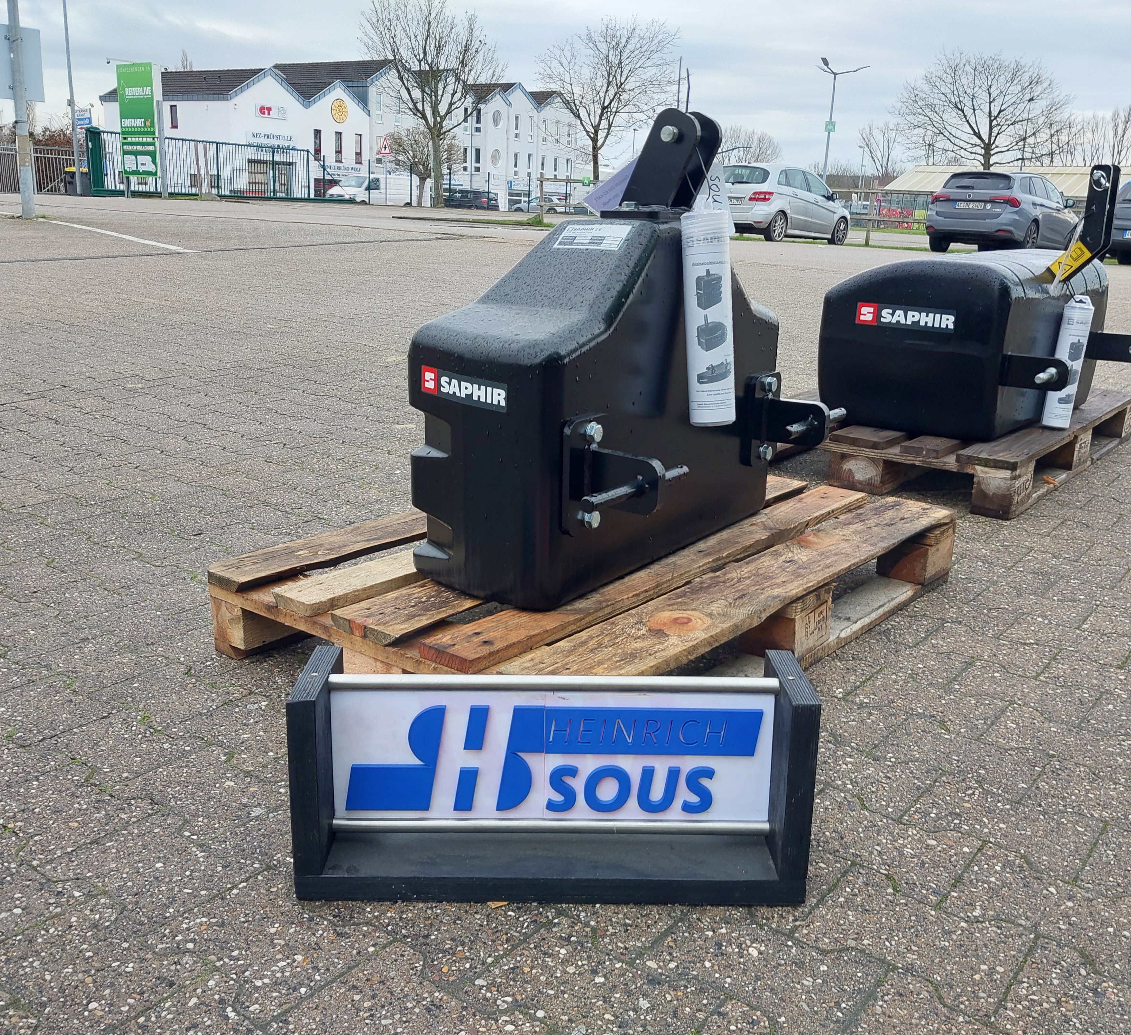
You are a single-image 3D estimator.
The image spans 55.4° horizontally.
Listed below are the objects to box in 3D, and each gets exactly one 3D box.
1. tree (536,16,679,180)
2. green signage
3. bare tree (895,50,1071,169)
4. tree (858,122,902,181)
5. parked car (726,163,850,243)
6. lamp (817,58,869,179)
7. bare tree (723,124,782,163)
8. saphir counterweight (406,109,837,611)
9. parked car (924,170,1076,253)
[{"bbox_3d":[1.529,-15.931,43.000,5.800,7.590,5.800,2,15,0],"label":"tree"},{"bbox_3d":[-13.469,-12.509,34.000,1.500,3.373,0.400,10,16,26],"label":"green signage"},{"bbox_3d":[16.301,-14.587,42.000,6.900,6.778,6.900,2,15,0],"label":"bare tree"},{"bbox_3d":[32.116,-36.040,110.000,4.800,8.396,4.800,2,15,0],"label":"tree"},{"bbox_3d":[4.961,-7.133,24.654,1.777,1.604,4.270,15,19,39],"label":"parked car"},{"bbox_3d":[10.370,-14.598,42.000,2.000,6.219,1.800,2,15,0],"label":"lamp"},{"bbox_3d":[20.012,-39.262,120.000,8.000,8.588,8.000,2,15,0],"label":"bare tree"},{"bbox_3d":[0.149,-0.310,1.840,0.395,0.735,0.920,10,18,32],"label":"saphir counterweight"},{"bbox_3d":[8.868,-6.061,21.569,1.792,1.514,4.571,13,20,37],"label":"parked car"}]

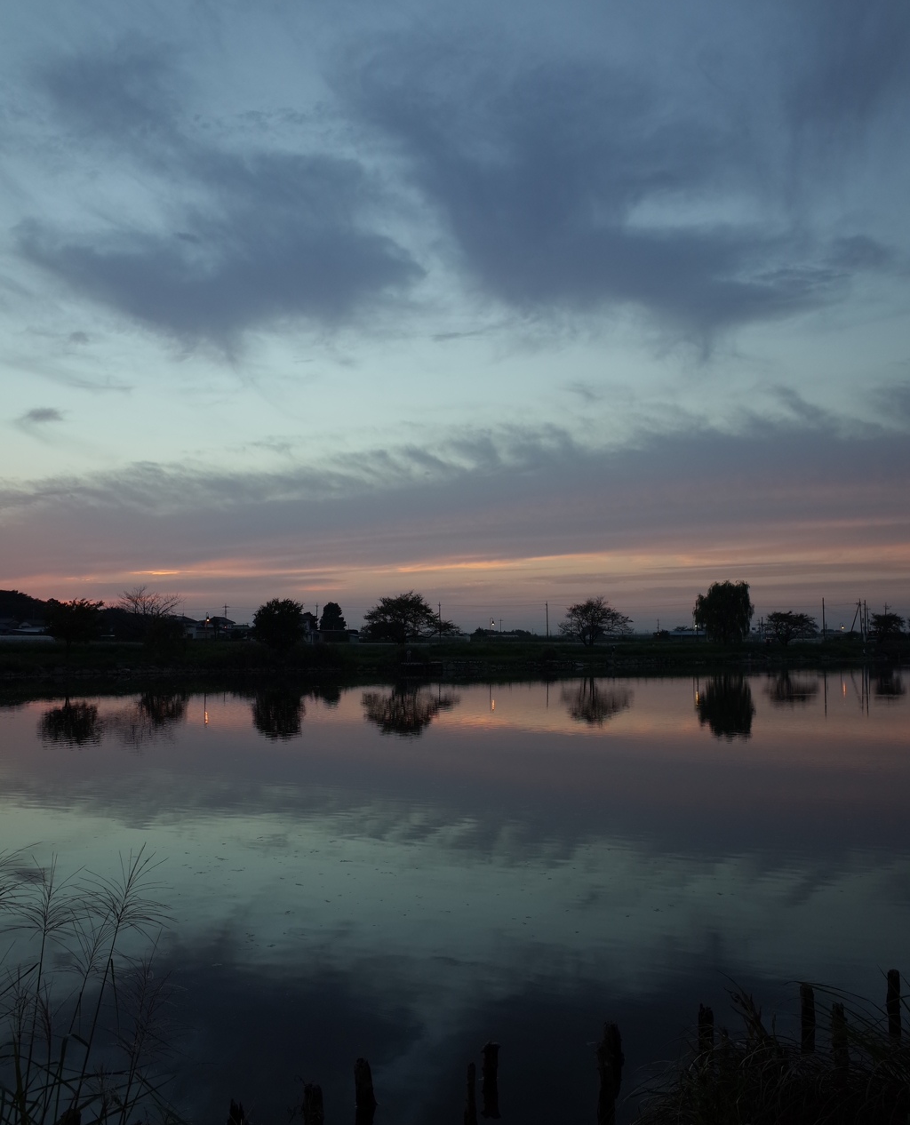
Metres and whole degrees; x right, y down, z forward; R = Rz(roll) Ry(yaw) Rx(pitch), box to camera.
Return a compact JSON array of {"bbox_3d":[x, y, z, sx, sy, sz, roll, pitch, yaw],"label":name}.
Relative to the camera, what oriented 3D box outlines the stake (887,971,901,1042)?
[{"bbox_3d":[4.927,4.989,11.973,0.145,0.787,0.145,0,-4,0],"label":"stake"}]

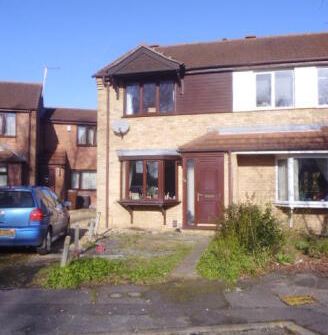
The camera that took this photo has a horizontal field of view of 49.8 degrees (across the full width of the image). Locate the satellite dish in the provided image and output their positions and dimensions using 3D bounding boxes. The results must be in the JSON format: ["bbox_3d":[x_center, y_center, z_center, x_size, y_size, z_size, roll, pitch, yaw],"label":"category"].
[{"bbox_3d":[-1.369,-1.256,11.244,0.540,0.520,0.350,0,-2,1],"label":"satellite dish"}]

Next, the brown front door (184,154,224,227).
[{"bbox_3d":[1.175,0.693,10.422,1.211,2.213,0.120,-1,-2,11],"label":"brown front door"}]

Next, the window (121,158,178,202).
[{"bbox_3d":[-0.513,0.414,11.082,1.890,1.426,0.450,-1,-2,11],"label":"window"}]

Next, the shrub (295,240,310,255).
[{"bbox_3d":[3.003,1.725,7.673,0.340,0.280,0.340,-1,-2,11],"label":"shrub"}]

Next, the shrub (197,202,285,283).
[{"bbox_3d":[1.480,1.240,6.750,1.500,1.130,1.600,-1,-2,11],"label":"shrub"}]

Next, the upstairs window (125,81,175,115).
[{"bbox_3d":[-0.478,-2.242,11.362,1.683,1.215,0.120,-1,-2,11],"label":"upstairs window"}]

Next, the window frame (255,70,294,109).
[{"bbox_3d":[3.315,-2.318,10.627,1.165,1.176,0.120,-1,-2,11],"label":"window frame"}]

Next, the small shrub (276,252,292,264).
[{"bbox_3d":[2.327,1.735,6.832,0.300,0.200,0.300,-1,-2,11],"label":"small shrub"}]

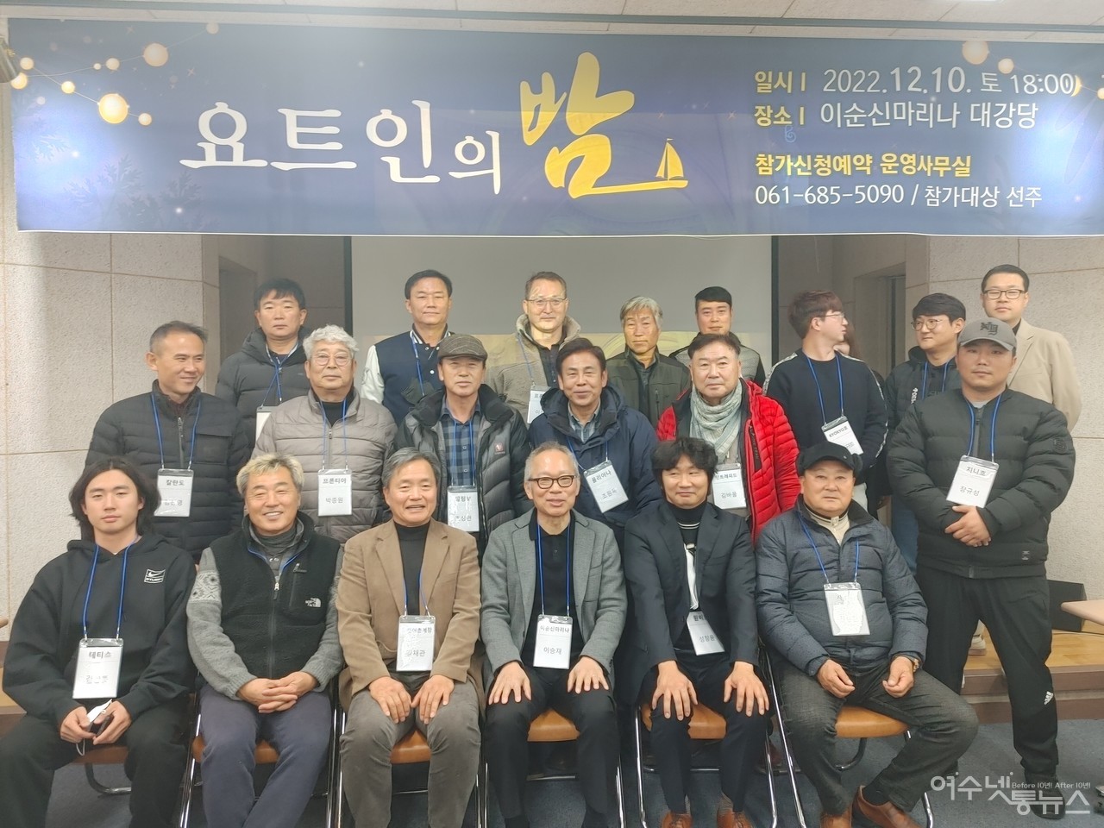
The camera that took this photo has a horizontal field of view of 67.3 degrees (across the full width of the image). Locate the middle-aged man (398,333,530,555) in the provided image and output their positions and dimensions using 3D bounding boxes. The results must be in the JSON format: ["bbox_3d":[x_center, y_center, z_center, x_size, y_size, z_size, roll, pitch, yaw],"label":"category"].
[{"bbox_3d":[-0.327,0.542,3.152,0.570,1.700,0.350,-1,1,-6],"label":"middle-aged man"}]

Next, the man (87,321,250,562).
[{"bbox_3d":[-1.368,0.531,3.023,0.620,1.740,0.370,-1,2,-26],"label":"man"}]

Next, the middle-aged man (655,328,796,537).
[{"bbox_3d":[0.681,0.537,3.222,0.600,1.710,0.370,0,2,21],"label":"middle-aged man"}]

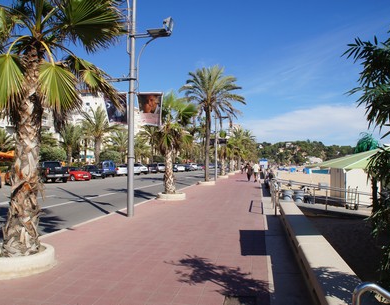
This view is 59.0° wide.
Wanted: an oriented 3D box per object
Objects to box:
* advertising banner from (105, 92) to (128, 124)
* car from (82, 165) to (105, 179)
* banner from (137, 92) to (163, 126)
[{"bbox_3d":[-2.372,-1.304,10.300,0.710,0.970,0.050,0,-2,11],"label":"advertising banner"},{"bbox_3d":[-11.100,2.070,37.000,1.760,1.450,4.400,1,-2,-30],"label":"car"},{"bbox_3d":[-1.312,-1.279,10.200,0.780,1.020,0.060,0,-2,8],"label":"banner"}]

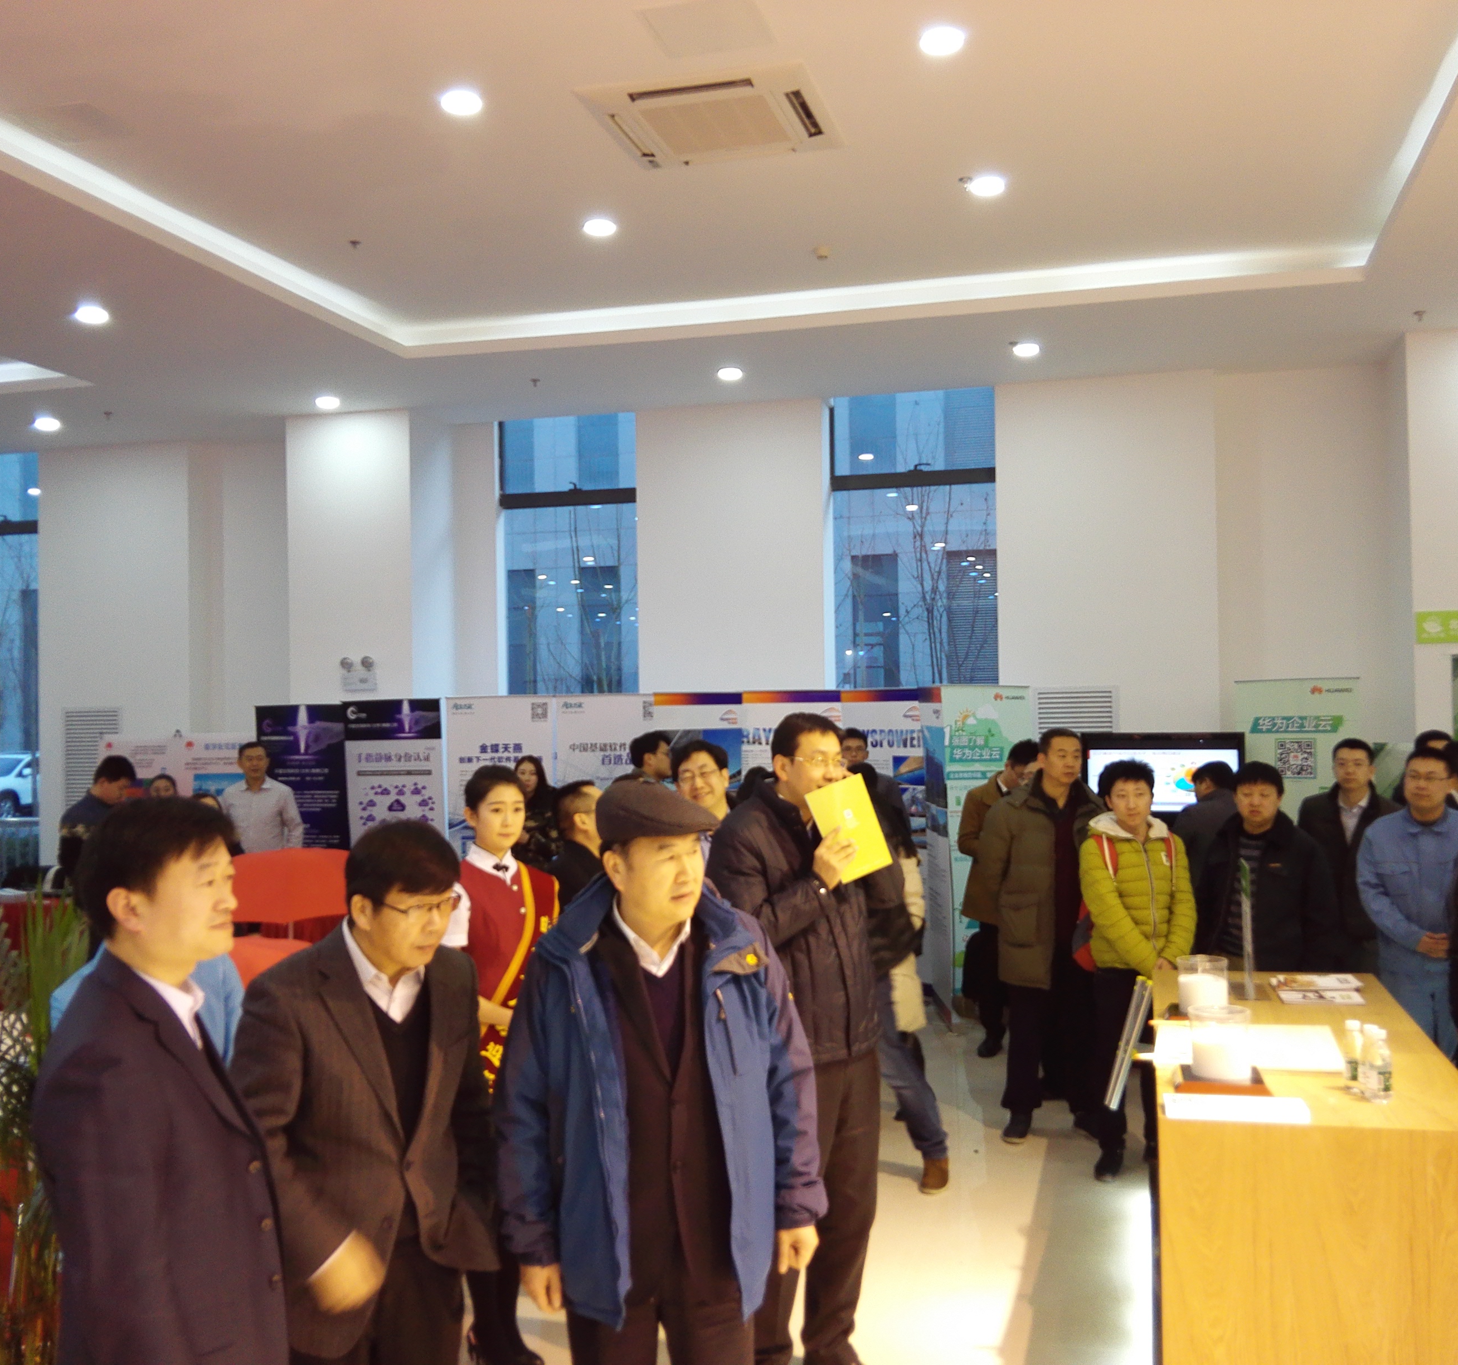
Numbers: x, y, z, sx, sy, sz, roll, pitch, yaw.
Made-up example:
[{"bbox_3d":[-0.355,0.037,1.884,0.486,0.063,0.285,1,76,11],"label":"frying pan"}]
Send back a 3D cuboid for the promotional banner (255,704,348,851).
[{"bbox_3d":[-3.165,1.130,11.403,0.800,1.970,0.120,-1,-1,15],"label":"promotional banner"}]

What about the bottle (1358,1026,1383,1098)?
[{"bbox_3d":[1.600,0.941,3.800,0.062,0.178,0.062,-1,-1,15],"label":"bottle"}]

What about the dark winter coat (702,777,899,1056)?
[{"bbox_3d":[0.216,0.656,4.250,0.510,0.760,0.400,0,-2,-35],"label":"dark winter coat"}]

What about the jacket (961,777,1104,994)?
[{"bbox_3d":[1.353,0.864,6.550,0.600,0.920,0.380,0,-1,-18],"label":"jacket"}]

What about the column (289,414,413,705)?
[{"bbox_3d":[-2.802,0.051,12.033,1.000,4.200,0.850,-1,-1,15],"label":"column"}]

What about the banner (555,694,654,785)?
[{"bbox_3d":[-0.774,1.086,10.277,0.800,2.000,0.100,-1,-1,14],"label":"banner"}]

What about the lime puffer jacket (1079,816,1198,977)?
[{"bbox_3d":[1.633,0.835,6.070,0.460,0.650,0.320,-1,-1,-6],"label":"lime puffer jacket"}]

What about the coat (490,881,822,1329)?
[{"bbox_3d":[-0.132,0.750,2.750,0.570,0.790,0.340,-1,-1,-10],"label":"coat"}]

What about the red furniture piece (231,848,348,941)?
[{"bbox_3d":[-2.088,1.446,7.400,0.800,1.200,0.550,-1,-1,-6],"label":"red furniture piece"}]

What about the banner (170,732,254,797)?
[{"bbox_3d":[-4.132,1.281,12.291,0.800,1.800,0.100,-1,-1,15],"label":"banner"}]

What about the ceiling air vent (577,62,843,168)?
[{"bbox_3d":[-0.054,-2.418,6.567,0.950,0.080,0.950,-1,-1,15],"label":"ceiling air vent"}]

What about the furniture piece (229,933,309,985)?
[{"bbox_3d":[-2.115,1.544,6.891,0.550,0.750,0.550,-1,-1,15],"label":"furniture piece"}]

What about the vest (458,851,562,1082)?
[{"bbox_3d":[-0.627,0.821,4.350,0.360,0.680,0.250,-1,-1,-23],"label":"vest"}]

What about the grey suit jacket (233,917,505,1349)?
[{"bbox_3d":[-0.627,0.769,2.630,0.490,0.680,0.400,0,-2,-42],"label":"grey suit jacket"}]

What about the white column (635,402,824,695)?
[{"bbox_3d":[0.065,-0.004,11.743,1.470,4.180,0.350,-1,-1,15],"label":"white column"}]

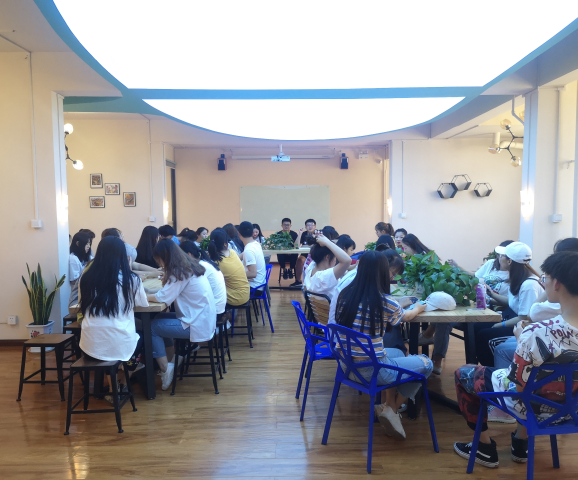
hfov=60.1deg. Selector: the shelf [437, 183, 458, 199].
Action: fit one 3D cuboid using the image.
[{"bbox_3d":[3.275,-1.023,10.316,0.370,0.320,0.120,0,4,0],"label":"shelf"}]

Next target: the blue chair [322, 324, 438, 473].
[{"bbox_3d":[0.549,0.906,3.116,0.563,0.791,0.538,-3,5,-33],"label":"blue chair"}]

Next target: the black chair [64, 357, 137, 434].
[{"bbox_3d":[-1.325,1.069,3.529,0.399,0.448,0.399,-1,4,-2],"label":"black chair"}]

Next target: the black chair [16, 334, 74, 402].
[{"bbox_3d":[-1.954,1.036,4.112,0.399,0.448,0.399,-1,4,1],"label":"black chair"}]

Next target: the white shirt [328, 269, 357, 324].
[{"bbox_3d":[0.540,0.513,3.840,0.480,0.600,0.460,-1,4,-6],"label":"white shirt"}]

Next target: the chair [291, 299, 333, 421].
[{"bbox_3d":[0.335,0.888,3.830,0.590,0.800,0.530,-1,4,-2],"label":"chair"}]

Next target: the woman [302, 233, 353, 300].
[{"bbox_3d":[0.472,0.564,4.384,0.621,1.290,0.485,-3,5,-35],"label":"woman"}]

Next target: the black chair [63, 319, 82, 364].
[{"bbox_3d":[-1.930,1.021,4.770,0.360,0.450,0.360,-1,4,0],"label":"black chair"}]

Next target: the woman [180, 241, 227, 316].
[{"bbox_3d":[-0.950,0.618,4.850,0.700,1.220,0.460,0,4,7],"label":"woman"}]

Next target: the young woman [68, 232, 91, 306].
[{"bbox_3d":[-2.260,0.552,5.750,0.680,1.260,0.460,0,4,3],"label":"young woman"}]

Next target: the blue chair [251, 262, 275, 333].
[{"bbox_3d":[-0.526,0.763,6.435,0.570,0.820,0.530,-2,4,-19],"label":"blue chair"}]

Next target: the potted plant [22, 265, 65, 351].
[{"bbox_3d":[-2.592,0.713,5.335,0.417,0.946,0.310,-1,4,0],"label":"potted plant"}]

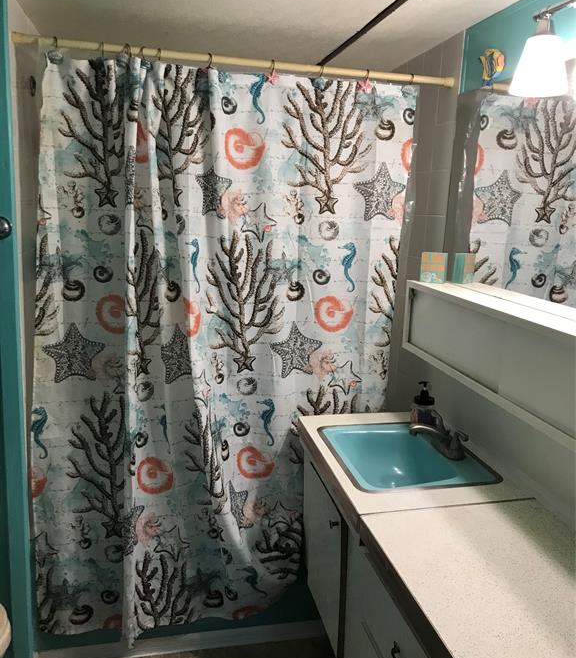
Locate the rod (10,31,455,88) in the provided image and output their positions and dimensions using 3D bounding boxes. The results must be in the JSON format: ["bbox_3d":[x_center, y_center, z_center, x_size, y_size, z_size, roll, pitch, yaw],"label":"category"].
[{"bbox_3d":[-0.117,-0.828,1.921,1.371,0.033,0.033,0,12,-13],"label":"rod"}]

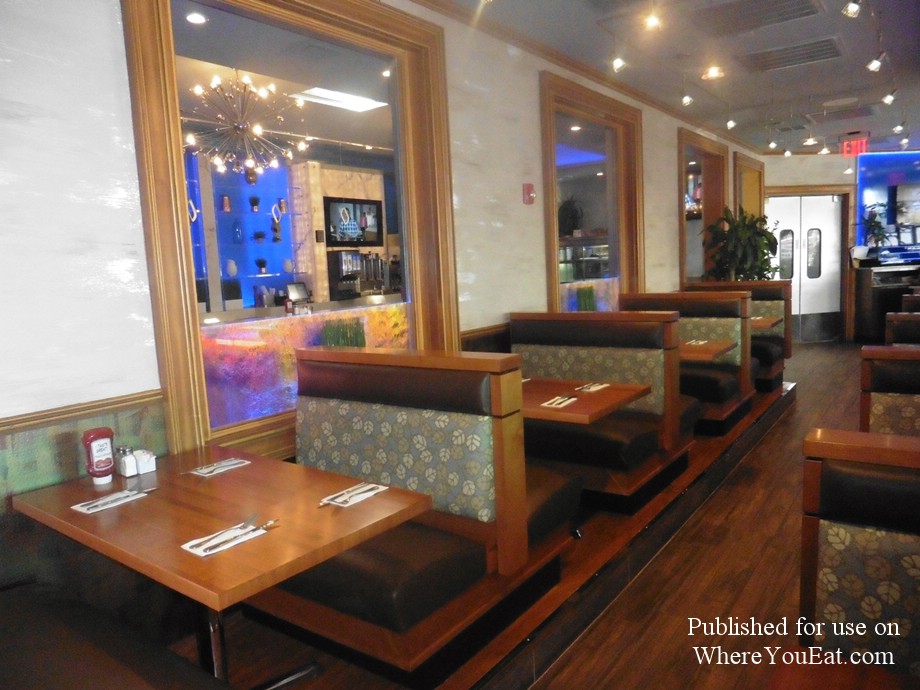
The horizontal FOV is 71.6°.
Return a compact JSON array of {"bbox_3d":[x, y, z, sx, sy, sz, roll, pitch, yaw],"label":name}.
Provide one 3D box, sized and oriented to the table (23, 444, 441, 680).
[{"bbox_3d":[-0.758,0.844,2.058,1.190,0.740,0.700,2,9,37],"label":"table"}]

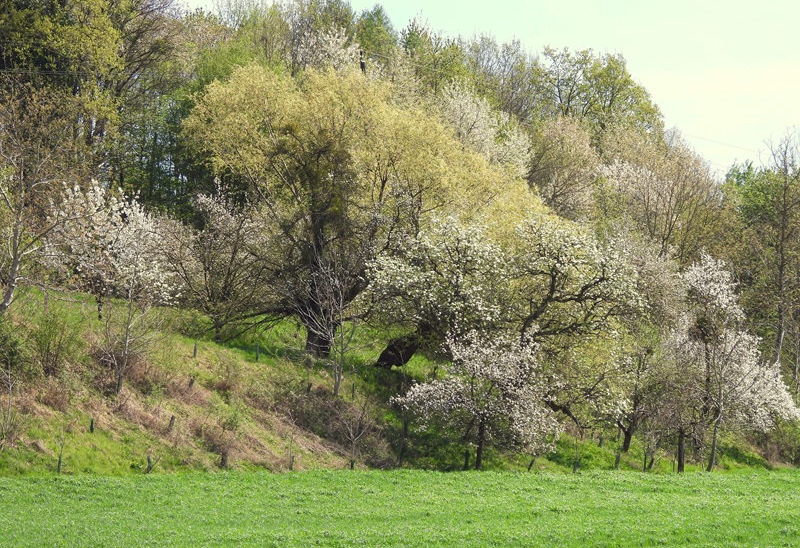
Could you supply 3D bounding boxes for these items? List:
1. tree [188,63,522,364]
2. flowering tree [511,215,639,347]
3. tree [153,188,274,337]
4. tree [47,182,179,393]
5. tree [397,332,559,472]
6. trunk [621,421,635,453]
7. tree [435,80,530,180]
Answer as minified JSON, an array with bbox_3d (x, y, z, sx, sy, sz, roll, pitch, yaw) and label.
[{"bbox_3d":[-2.278,-2.973,205.000,16.302,14.145,13.857,0,-2,0],"label":"tree"},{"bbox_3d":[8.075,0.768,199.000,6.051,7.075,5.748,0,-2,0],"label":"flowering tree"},{"bbox_3d":[-8.745,-0.434,206.000,5.975,7.372,5.676,0,-2,0],"label":"tree"},{"bbox_3d":[-13.650,0.641,203.000,6.267,9.971,5.954,0,-2,0],"label":"tree"},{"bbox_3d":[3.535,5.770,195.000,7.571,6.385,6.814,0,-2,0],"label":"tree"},{"bbox_3d":[10.482,7.510,197.000,0.645,1.521,0.548,0,-2,0],"label":"trunk"},{"bbox_3d":[4.251,-7.043,219.000,4.969,5.737,4.720,0,-2,0],"label":"tree"}]

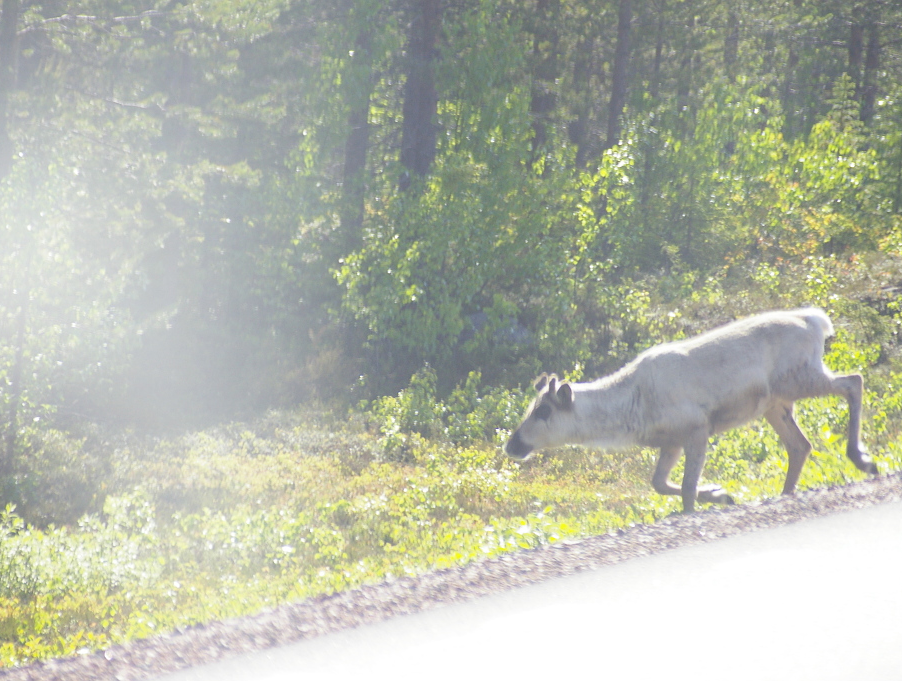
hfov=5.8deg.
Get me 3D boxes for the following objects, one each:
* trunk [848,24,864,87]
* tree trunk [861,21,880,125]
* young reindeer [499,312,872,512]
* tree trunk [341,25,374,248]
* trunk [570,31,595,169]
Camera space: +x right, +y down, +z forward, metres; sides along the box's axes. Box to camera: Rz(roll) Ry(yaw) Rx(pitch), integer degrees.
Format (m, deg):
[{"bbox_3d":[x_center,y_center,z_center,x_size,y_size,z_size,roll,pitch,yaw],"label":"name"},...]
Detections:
[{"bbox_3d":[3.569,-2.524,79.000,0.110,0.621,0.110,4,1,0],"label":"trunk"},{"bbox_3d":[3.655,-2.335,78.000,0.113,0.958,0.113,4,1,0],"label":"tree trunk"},{"bbox_3d":[1.057,0.309,39.500,1.650,0.900,0.420,1,1,2],"label":"young reindeer"},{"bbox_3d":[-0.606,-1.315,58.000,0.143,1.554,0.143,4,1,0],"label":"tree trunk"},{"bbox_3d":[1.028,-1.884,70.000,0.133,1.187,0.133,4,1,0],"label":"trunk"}]

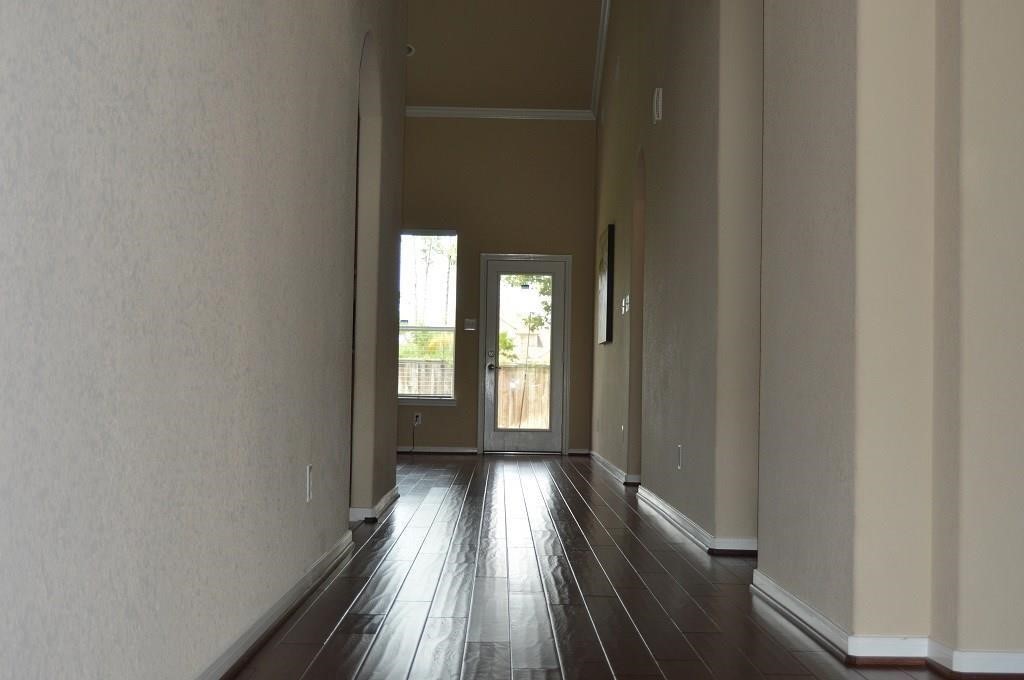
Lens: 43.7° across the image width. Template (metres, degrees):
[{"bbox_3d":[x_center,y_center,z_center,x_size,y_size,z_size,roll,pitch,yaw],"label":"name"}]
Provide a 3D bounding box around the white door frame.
[{"bbox_3d":[0.136,0.157,13.725,0.985,2.165,0.120,1,-2,0],"label":"white door frame"}]

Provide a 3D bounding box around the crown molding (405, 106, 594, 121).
[{"bbox_3d":[-0.128,-2.437,13.735,2.035,0.100,0.090,1,-2,0],"label":"crown molding"}]

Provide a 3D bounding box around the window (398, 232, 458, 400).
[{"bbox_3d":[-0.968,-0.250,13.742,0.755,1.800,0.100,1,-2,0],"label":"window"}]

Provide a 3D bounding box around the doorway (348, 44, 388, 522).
[{"bbox_3d":[-0.786,-0.294,6.374,0.130,2.505,1.150,1,-2,0],"label":"doorway"}]

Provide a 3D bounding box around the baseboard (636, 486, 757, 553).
[{"bbox_3d":[0.971,0.977,7.136,0.220,0.085,2.920,1,-2,0],"label":"baseboard"}]

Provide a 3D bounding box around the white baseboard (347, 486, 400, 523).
[{"bbox_3d":[-0.806,0.967,7.663,0.154,0.080,1.600,1,-2,0],"label":"white baseboard"}]

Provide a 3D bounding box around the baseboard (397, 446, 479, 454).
[{"bbox_3d":[-0.830,1.188,13.624,0.922,0.083,0.030,1,-2,0],"label":"baseboard"}]

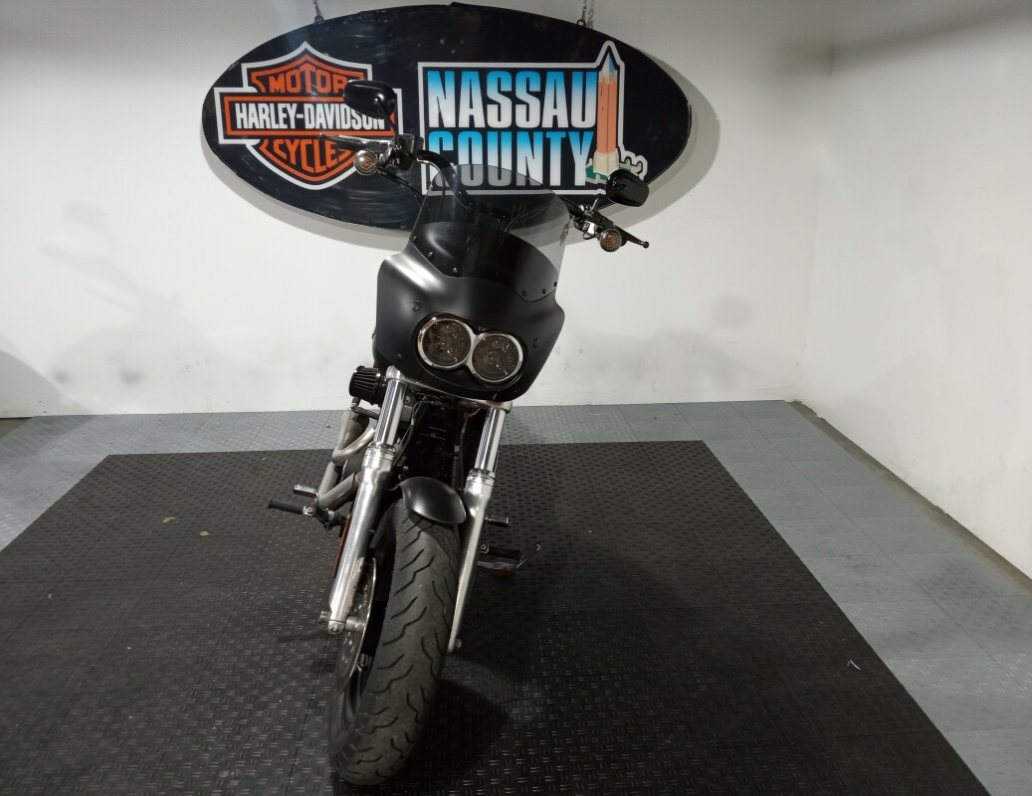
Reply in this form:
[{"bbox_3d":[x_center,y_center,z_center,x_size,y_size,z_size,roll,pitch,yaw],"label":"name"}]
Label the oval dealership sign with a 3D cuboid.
[{"bbox_3d":[-0.309,-1.311,4.100,2.316,1.028,0.060,-1,17,-3],"label":"oval dealership sign"}]

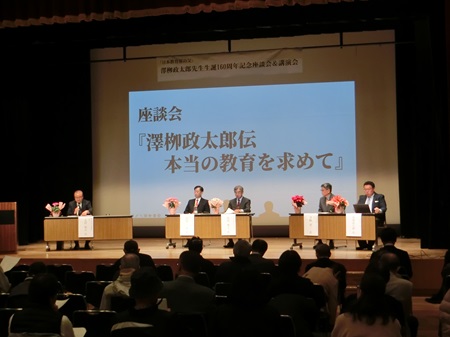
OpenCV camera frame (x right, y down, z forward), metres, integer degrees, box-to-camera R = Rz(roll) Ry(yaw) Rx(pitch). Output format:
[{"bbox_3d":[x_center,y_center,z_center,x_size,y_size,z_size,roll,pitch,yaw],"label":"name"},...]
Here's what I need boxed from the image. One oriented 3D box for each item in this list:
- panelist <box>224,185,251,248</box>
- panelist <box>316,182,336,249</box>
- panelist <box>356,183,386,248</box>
[{"bbox_3d":[0.259,1.002,16.387,0.500,1.290,0.780,-1,-1,11],"label":"panelist"},{"bbox_3d":[1.998,0.933,15.500,0.550,1.270,0.750,-2,-1,33],"label":"panelist"},{"bbox_3d":[2.868,0.926,15.388,0.560,1.320,0.780,-1,-1,22],"label":"panelist"}]

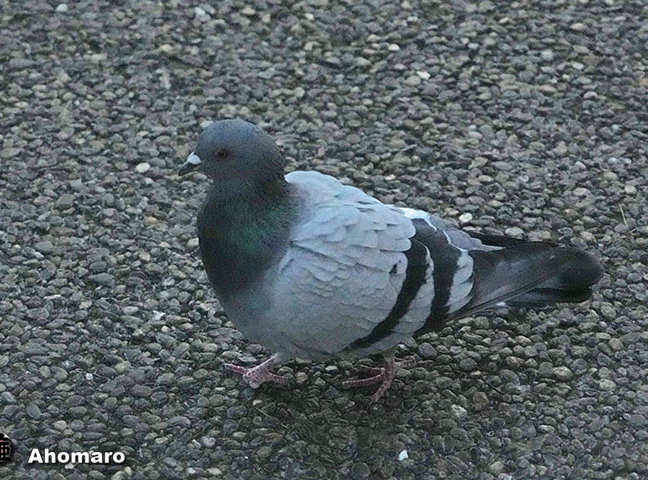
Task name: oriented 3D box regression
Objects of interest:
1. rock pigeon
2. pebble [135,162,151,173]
[{"bbox_3d":[0.052,0.002,1.442,0.302,0.217,0.112,-8,31,-14],"label":"rock pigeon"},{"bbox_3d":[-0.150,-0.060,1.754,0.012,0.007,0.011,0,30,0],"label":"pebble"}]

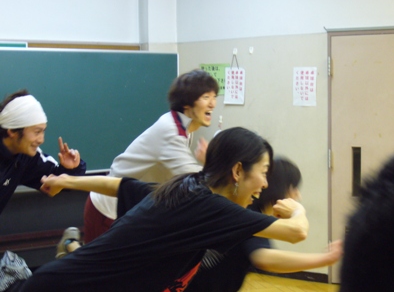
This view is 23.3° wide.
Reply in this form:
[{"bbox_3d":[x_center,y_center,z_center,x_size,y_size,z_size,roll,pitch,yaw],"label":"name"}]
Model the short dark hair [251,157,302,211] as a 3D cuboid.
[{"bbox_3d":[0.260,0.131,3.300,0.210,0.200,0.180,12,-1,-15],"label":"short dark hair"}]

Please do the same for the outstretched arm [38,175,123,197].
[{"bbox_3d":[-0.374,0.128,3.065,0.330,0.077,0.085,0,2,32],"label":"outstretched arm"}]

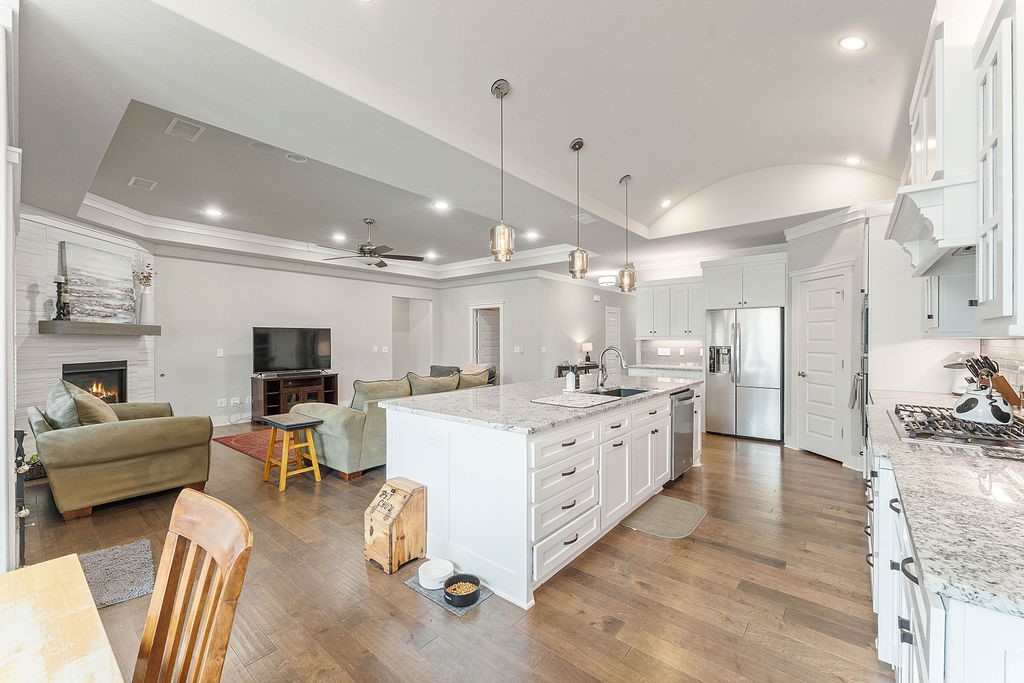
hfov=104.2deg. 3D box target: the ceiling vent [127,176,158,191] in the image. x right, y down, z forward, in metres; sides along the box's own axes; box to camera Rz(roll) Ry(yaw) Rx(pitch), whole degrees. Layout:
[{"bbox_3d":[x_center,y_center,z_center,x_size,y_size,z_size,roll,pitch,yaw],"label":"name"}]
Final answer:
[{"bbox_3d":[-4.018,-1.715,4.344,0.370,0.020,0.200,0,0,40],"label":"ceiling vent"}]

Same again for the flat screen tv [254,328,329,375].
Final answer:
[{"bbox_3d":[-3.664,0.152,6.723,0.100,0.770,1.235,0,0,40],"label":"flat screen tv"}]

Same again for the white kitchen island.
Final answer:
[{"bbox_3d":[0.562,0.875,3.510,1.310,0.910,3.050,0,0,40],"label":"white kitchen island"}]

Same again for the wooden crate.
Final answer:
[{"bbox_3d":[-0.720,1.119,2.458,0.264,0.443,0.251,0,0,40],"label":"wooden crate"}]

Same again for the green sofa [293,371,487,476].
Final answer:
[{"bbox_3d":[-1.259,0.855,5.064,1.060,0.950,2.370,0,0,40],"label":"green sofa"}]

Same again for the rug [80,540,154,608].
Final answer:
[{"bbox_3d":[-2.320,1.315,2.192,0.520,0.030,0.820,0,0,-42],"label":"rug"}]

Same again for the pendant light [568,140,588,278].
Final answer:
[{"bbox_3d":[0.593,-1.181,3.548,0.168,1.252,0.168,0,0,0],"label":"pendant light"}]

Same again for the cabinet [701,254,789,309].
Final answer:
[{"bbox_3d":[3.297,-0.788,5.609,0.997,0.694,0.637,0,0,40],"label":"cabinet"}]

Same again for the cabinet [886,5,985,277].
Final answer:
[{"bbox_3d":[2.188,-0.885,1.884,0.580,1.030,1.070,0,0,40],"label":"cabinet"}]

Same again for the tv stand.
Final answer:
[{"bbox_3d":[-3.731,0.965,6.942,0.500,0.730,1.220,0,0,40],"label":"tv stand"}]

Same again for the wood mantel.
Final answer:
[{"bbox_3d":[-4.837,-0.141,4.777,0.220,0.138,1.306,0,0,-5],"label":"wood mantel"}]

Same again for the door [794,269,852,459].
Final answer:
[{"bbox_3d":[3.538,0.305,4.540,0.050,2.037,0.600,0,0,-6],"label":"door"}]

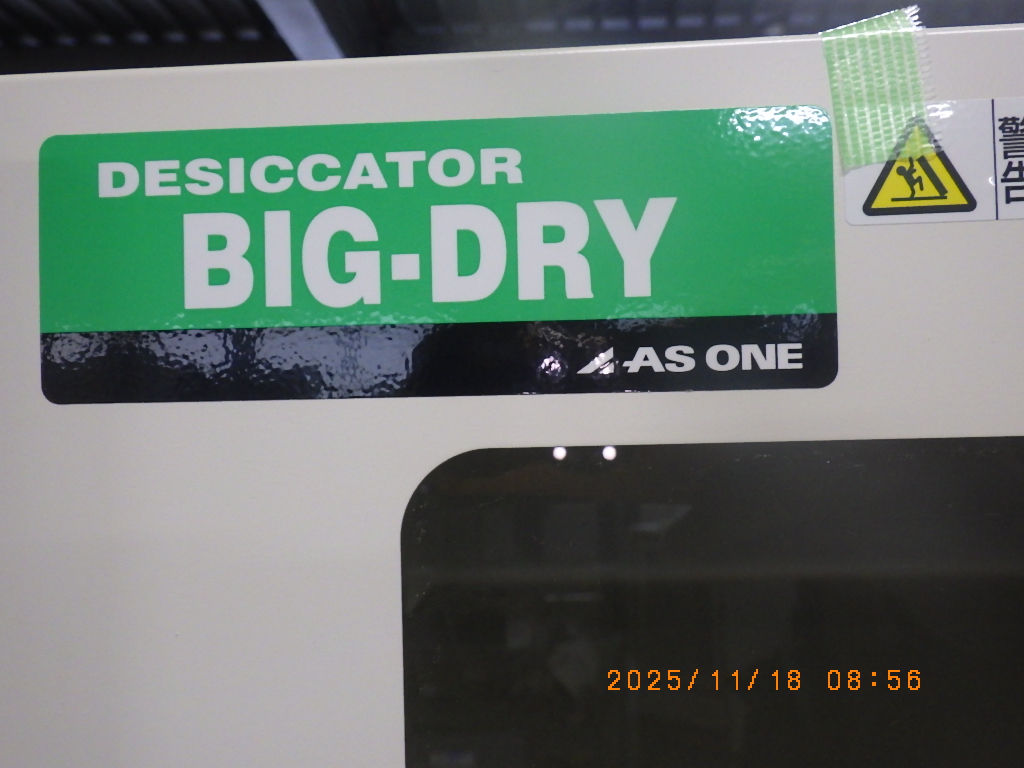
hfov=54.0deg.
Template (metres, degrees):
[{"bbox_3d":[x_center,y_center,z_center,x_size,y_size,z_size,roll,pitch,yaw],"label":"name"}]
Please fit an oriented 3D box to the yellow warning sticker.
[{"bbox_3d":[0.062,-0.034,0.154,0.017,0.014,0.001,-1,-1,4],"label":"yellow warning sticker"}]

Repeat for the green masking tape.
[{"bbox_3d":[0.057,-0.045,0.156,0.016,0.024,0.003,-7,-2,4],"label":"green masking tape"}]

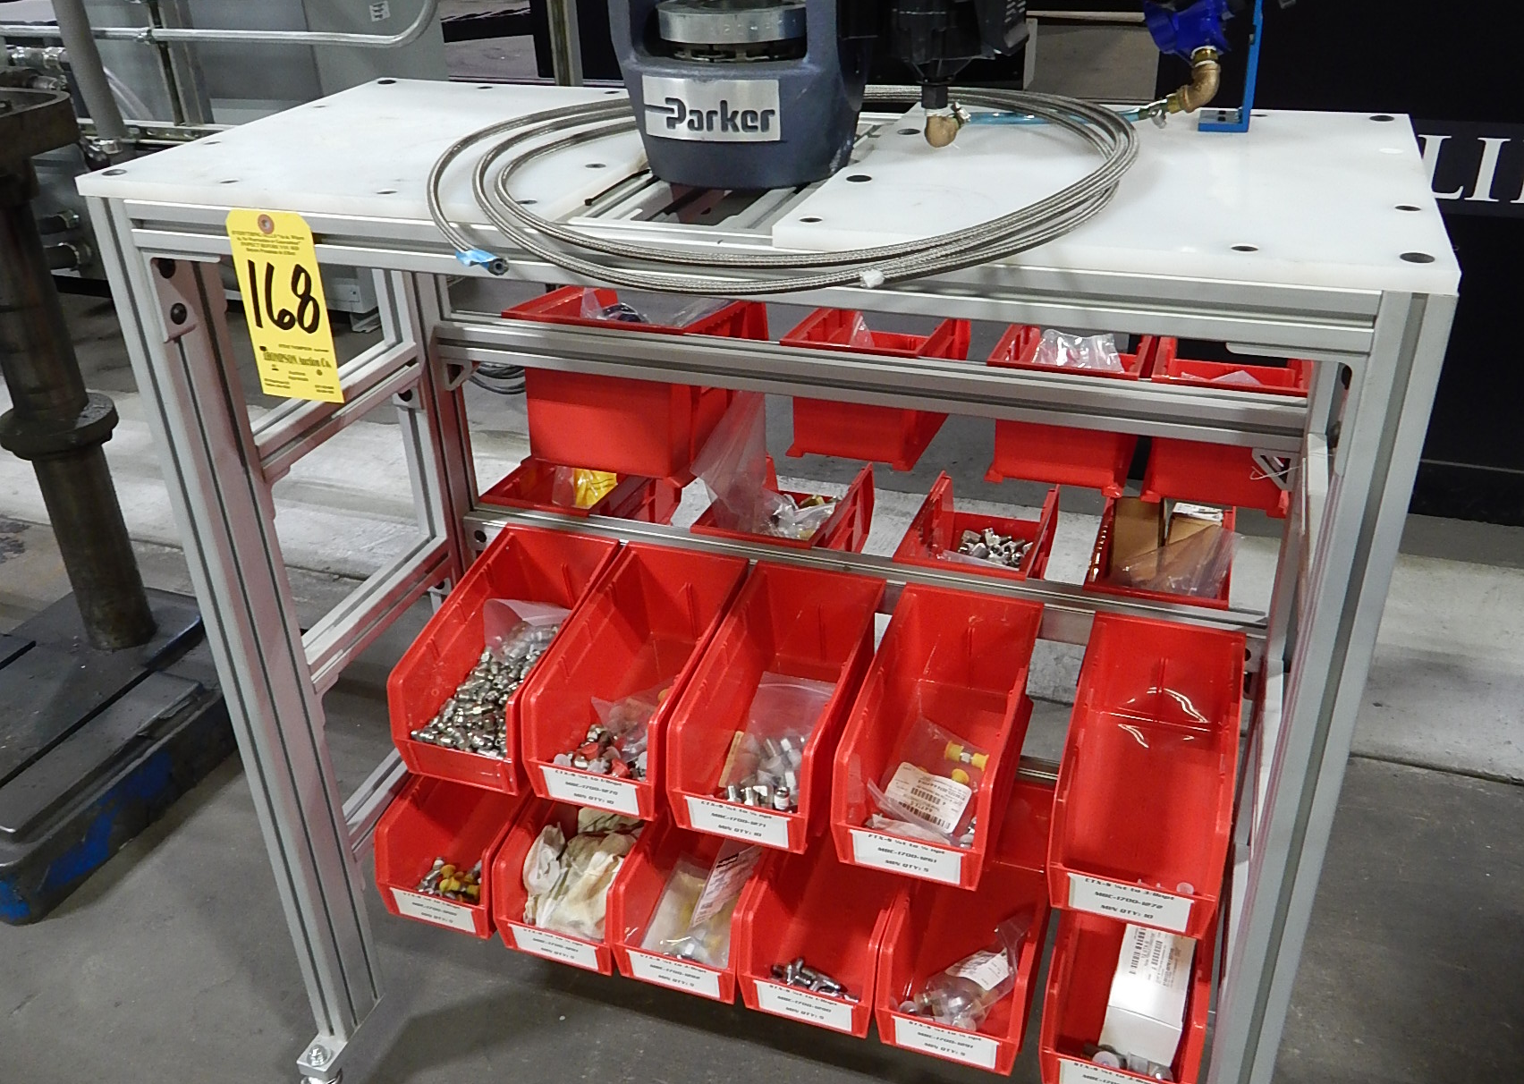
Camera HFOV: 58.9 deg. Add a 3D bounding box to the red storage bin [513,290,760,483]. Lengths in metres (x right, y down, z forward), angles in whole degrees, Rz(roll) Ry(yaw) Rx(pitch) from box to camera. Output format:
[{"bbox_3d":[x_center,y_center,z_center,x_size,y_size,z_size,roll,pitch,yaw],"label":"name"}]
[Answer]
[{"bbox_3d":[-0.132,-0.210,1.577,0.210,0.176,0.274,8,28,18],"label":"red storage bin"}]

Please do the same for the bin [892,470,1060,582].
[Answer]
[{"bbox_3d":[0.254,0.029,1.572,0.140,0.125,0.277,8,27,18],"label":"bin"}]

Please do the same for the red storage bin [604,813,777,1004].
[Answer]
[{"bbox_3d":[-0.047,0.348,1.498,0.141,0.127,0.276,8,37,18],"label":"red storage bin"}]

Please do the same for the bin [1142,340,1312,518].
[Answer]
[{"bbox_3d":[0.475,-0.142,1.372,0.141,0.127,0.276,8,28,18],"label":"bin"}]

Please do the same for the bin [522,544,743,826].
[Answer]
[{"bbox_3d":[-0.120,0.140,1.401,0.140,0.125,0.277,8,38,18],"label":"bin"}]

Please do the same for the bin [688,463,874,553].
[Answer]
[{"bbox_3d":[0.035,-0.002,1.642,0.140,0.125,0.277,8,27,18],"label":"bin"}]

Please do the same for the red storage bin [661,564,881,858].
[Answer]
[{"bbox_3d":[0.023,0.161,1.356,0.140,0.125,0.277,8,38,18],"label":"red storage bin"}]

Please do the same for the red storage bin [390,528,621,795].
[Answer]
[{"bbox_3d":[-0.263,0.121,1.451,0.140,0.125,0.277,8,39,18],"label":"red storage bin"}]

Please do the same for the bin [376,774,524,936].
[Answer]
[{"bbox_3d":[-0.312,0.311,1.579,0.140,0.125,0.277,8,35,18],"label":"bin"}]

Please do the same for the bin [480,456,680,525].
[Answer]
[{"bbox_3d":[-0.218,-0.043,1.712,0.141,0.127,0.276,8,28,18],"label":"bin"}]

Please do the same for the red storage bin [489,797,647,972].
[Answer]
[{"bbox_3d":[-0.177,0.333,1.540,0.140,0.125,0.277,8,37,18],"label":"red storage bin"}]

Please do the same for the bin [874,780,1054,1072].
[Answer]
[{"bbox_3d":[0.224,0.388,1.411,0.141,0.127,0.276,8,37,18],"label":"bin"}]

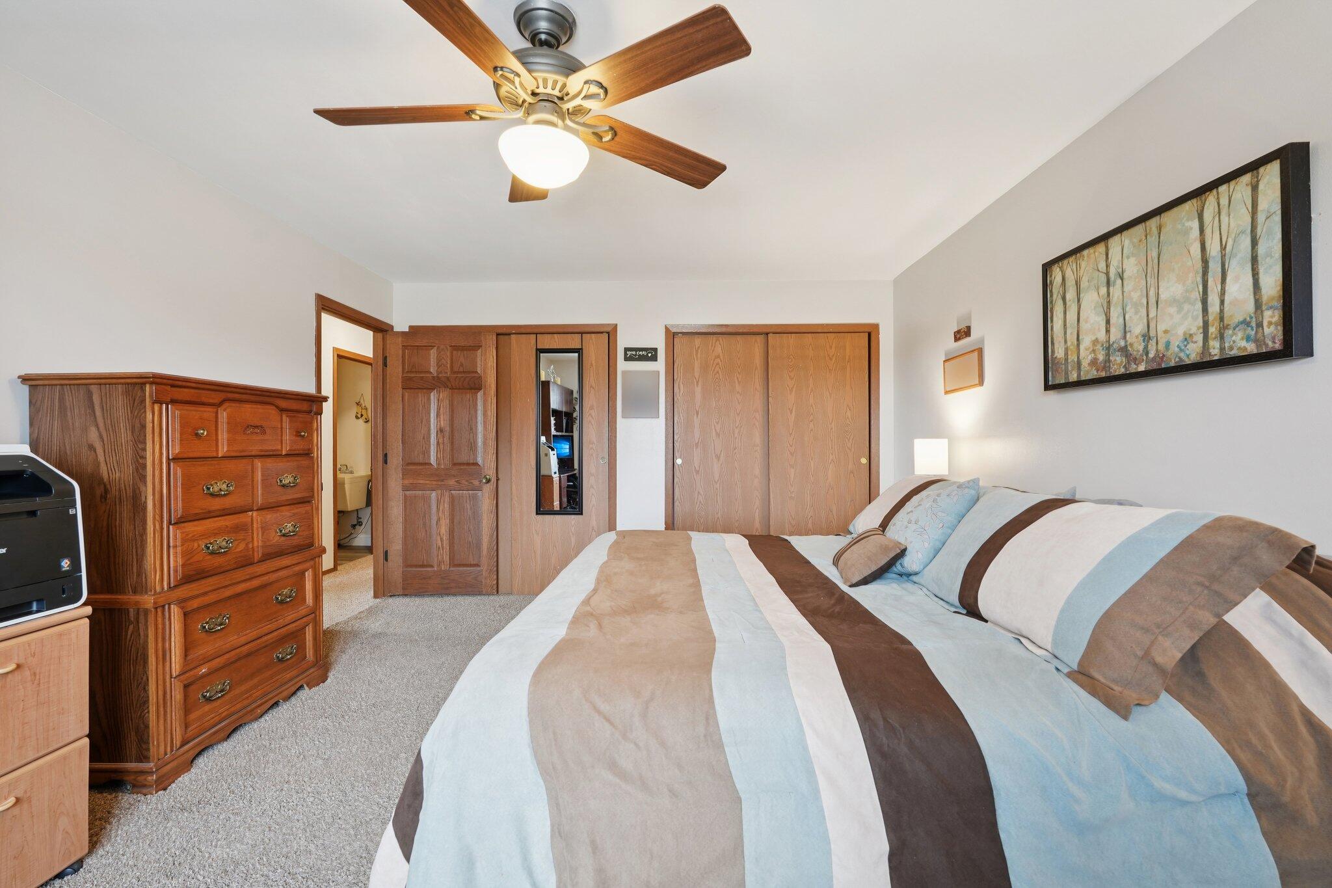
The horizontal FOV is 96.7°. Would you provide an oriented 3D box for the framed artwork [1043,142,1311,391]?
[{"bbox_3d":[1.682,-0.509,2.083,0.051,0.562,1.057,0,0,1],"label":"framed artwork"}]

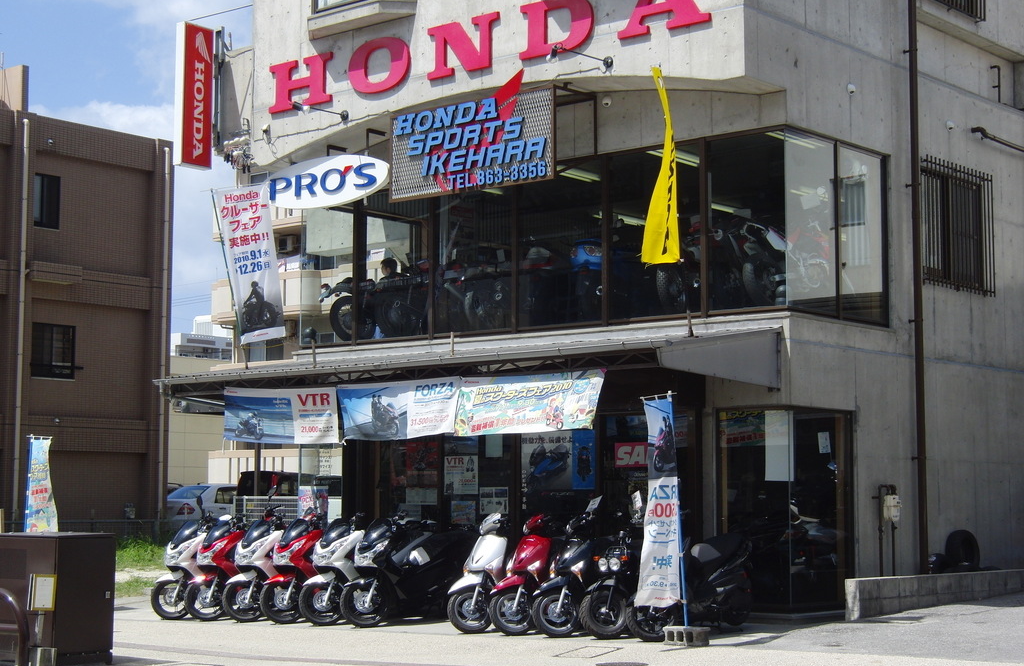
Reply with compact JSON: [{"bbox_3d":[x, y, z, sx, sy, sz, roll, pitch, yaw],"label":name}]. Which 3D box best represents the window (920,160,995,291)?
[{"bbox_3d":[5.209,-1.233,19.429,0.170,1.460,1.750,-5,-7,40],"label":"window"}]

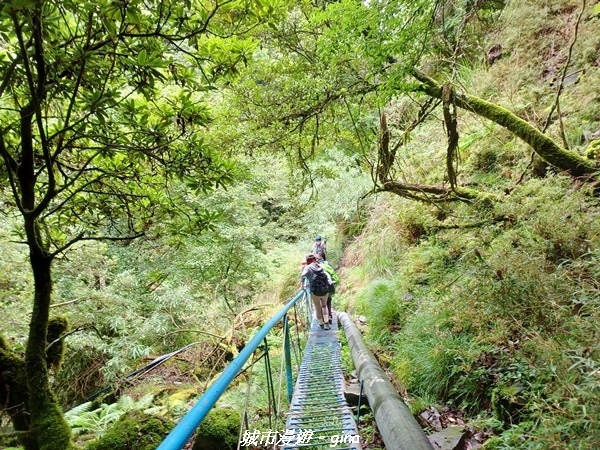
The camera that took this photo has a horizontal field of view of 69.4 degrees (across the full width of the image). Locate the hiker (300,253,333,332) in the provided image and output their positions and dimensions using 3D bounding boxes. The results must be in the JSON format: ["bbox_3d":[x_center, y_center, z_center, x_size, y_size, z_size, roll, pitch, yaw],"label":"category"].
[{"bbox_3d":[0.337,1.320,8.600,0.620,1.520,0.580,0,5,-5],"label":"hiker"}]

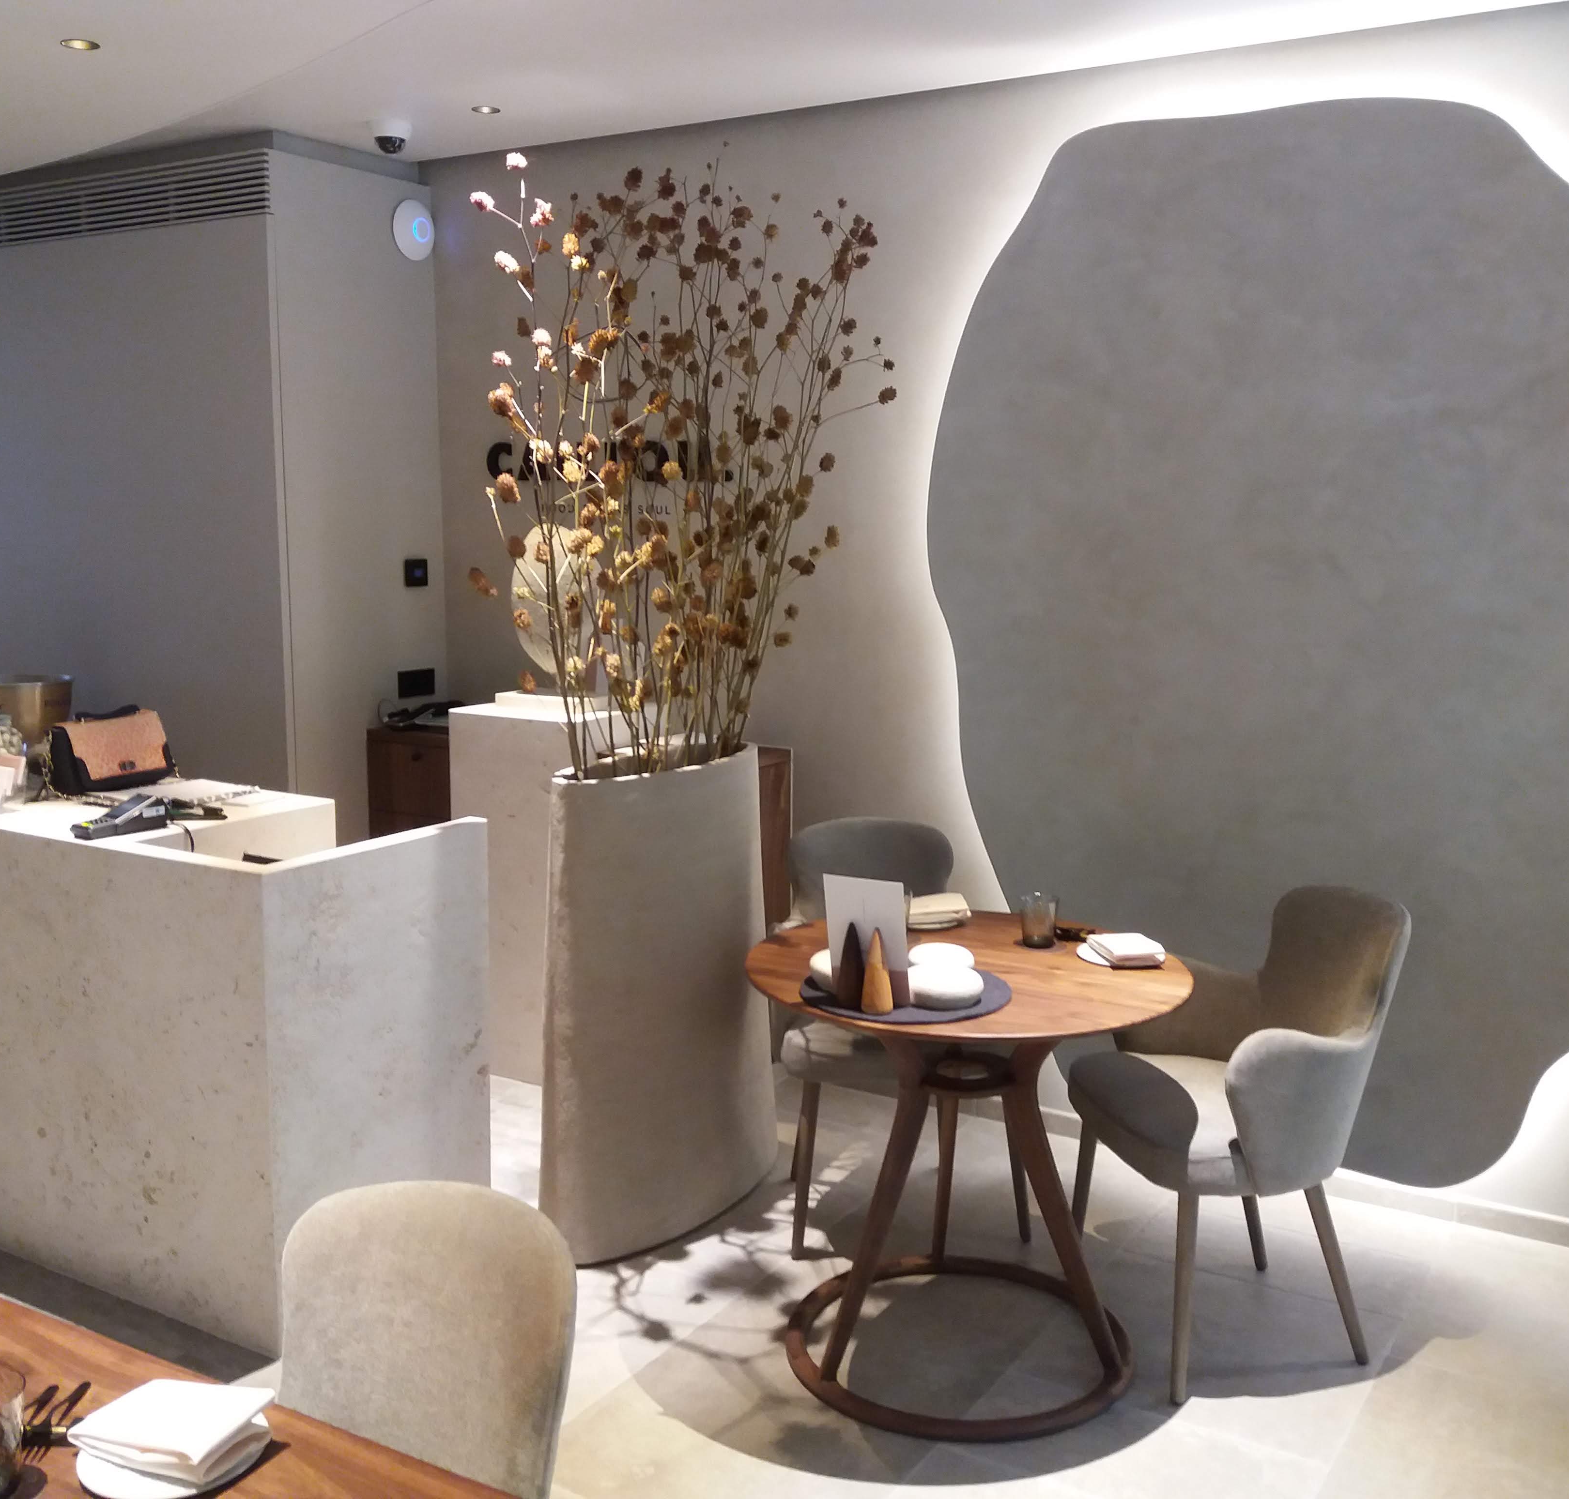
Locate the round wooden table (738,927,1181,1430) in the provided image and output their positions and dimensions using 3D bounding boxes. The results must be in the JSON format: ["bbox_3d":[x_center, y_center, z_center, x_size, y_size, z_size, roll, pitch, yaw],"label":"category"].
[{"bbox_3d":[0.340,0.791,3.131,0.865,0.756,0.865,0,8,0],"label":"round wooden table"}]

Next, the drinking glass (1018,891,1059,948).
[{"bbox_3d":[0.510,0.345,3.250,0.079,0.101,0.079,0,8,0],"label":"drinking glass"}]

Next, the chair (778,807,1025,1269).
[{"bbox_3d":[0.251,0.645,3.722,0.570,0.870,0.565,-1,9,-10],"label":"chair"}]

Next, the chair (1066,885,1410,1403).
[{"bbox_3d":[0.887,0.728,3.199,0.565,0.870,0.570,-1,9,-12],"label":"chair"}]

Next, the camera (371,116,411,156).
[{"bbox_3d":[-1.083,-1.677,4.441,0.110,0.090,0.110,-2,9,-13],"label":"camera"}]

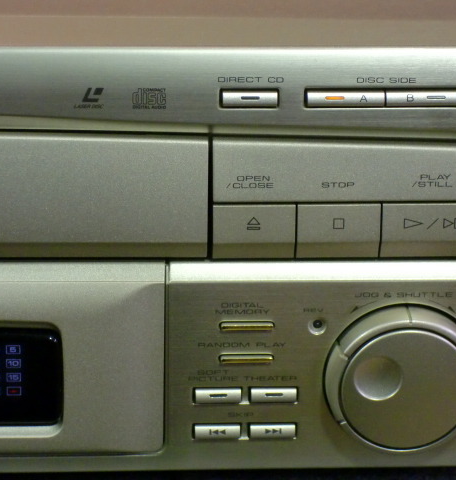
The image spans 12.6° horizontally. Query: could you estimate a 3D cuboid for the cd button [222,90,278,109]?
[{"bbox_3d":[0.006,-0.037,0.540,0.014,0.004,0.003,0,23,-4],"label":"cd button"}]

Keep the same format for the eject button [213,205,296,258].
[{"bbox_3d":[0.007,-0.003,0.557,0.022,0.016,0.006,0,23,-4],"label":"eject button"}]

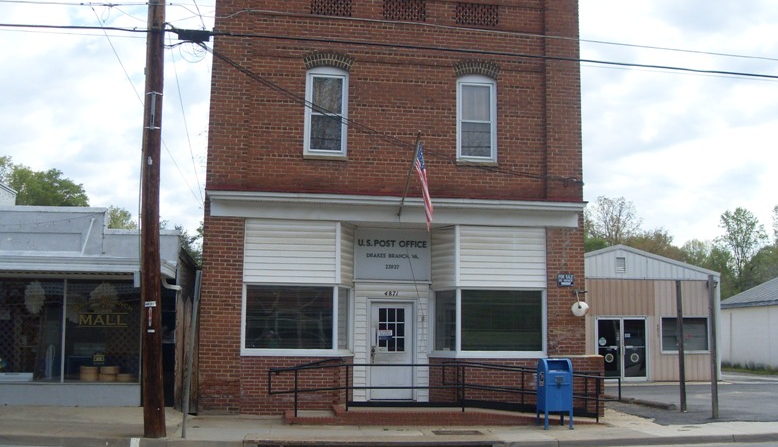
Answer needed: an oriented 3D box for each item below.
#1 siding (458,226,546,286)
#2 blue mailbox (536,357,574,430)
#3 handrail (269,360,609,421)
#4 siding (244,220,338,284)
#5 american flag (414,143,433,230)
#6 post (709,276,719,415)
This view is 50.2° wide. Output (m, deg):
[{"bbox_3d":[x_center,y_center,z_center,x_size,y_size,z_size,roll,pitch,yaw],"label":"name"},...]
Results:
[{"bbox_3d":[2.331,0.696,17.084,1.883,1.257,0.100,2,-8,-8],"label":"siding"},{"bbox_3d":[3.041,3.112,15.265,0.507,1.250,0.581,1,-8,-4],"label":"blue mailbox"},{"bbox_3d":[0.989,3.194,15.773,6.503,1.046,1.150,2,-8,-8],"label":"handrail"},{"bbox_3d":[-1.910,0.560,16.473,1.880,1.260,0.100,2,-8,-8],"label":"siding"},{"bbox_3d":[0.657,-0.701,15.621,0.330,1.643,0.450,2,-8,-8],"label":"american flag"},{"bbox_3d":[6.517,2.475,16.701,0.115,2.860,0.115,2,-8,-8],"label":"post"}]

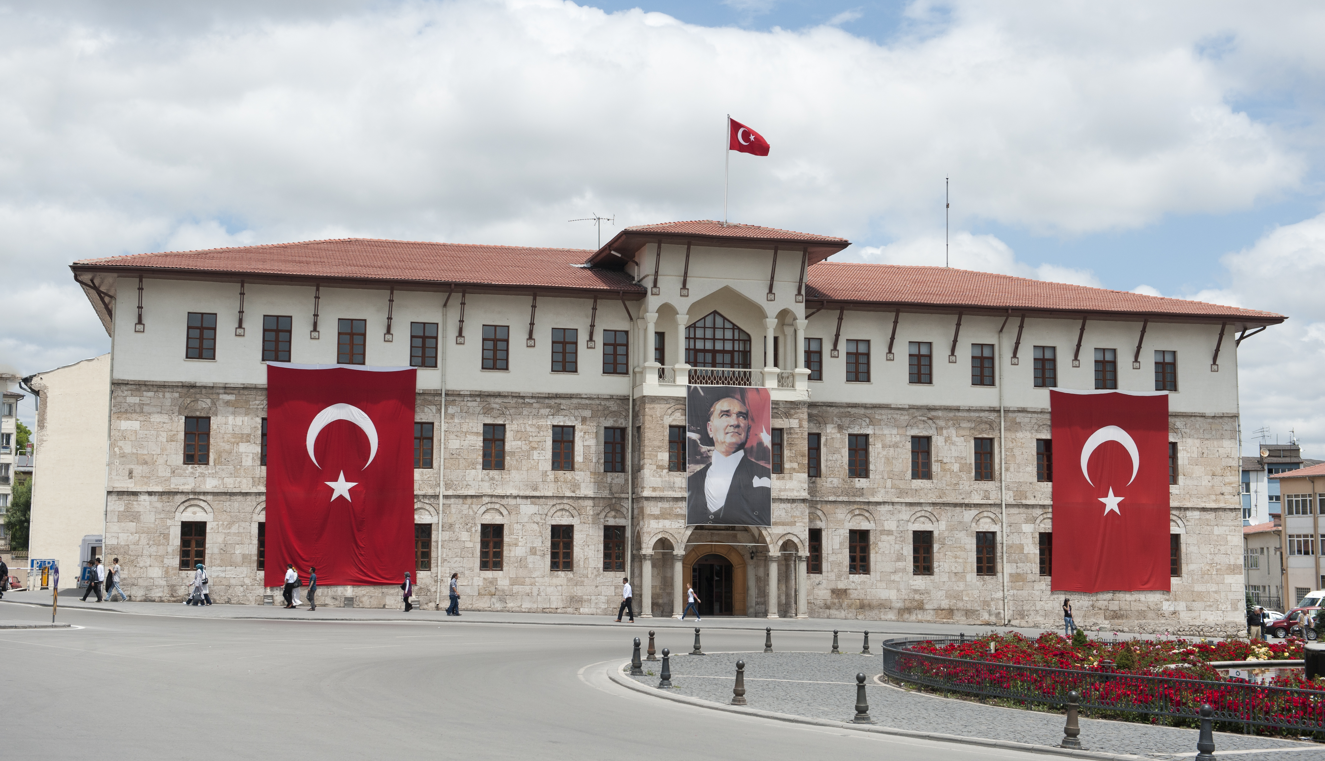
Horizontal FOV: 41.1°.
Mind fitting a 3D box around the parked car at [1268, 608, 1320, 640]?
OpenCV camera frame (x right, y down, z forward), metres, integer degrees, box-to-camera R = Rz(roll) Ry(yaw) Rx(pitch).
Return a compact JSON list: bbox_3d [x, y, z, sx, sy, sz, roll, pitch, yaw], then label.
[{"bbox_3d":[34.877,13.287,96.800,4.050,1.770,1.730,0,-7,6],"label":"parked car"}]

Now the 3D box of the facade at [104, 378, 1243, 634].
[{"bbox_3d":[2.570,5.664,75.856,50.800,10.171,3.000,2,-6,-13],"label":"facade"}]

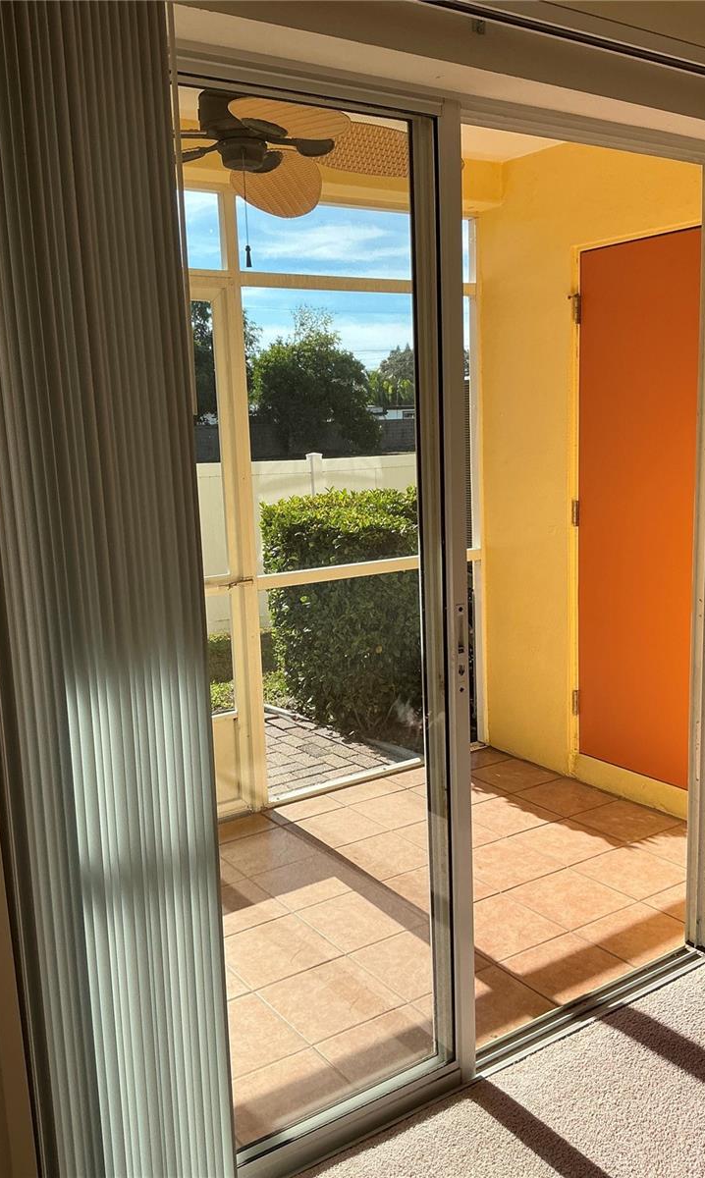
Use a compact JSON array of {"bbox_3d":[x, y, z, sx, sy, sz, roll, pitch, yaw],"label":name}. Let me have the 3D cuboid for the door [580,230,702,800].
[{"bbox_3d":[1.152,-0.260,3.564,0.050,2.035,0.770,-8,11,-33],"label":"door"}]

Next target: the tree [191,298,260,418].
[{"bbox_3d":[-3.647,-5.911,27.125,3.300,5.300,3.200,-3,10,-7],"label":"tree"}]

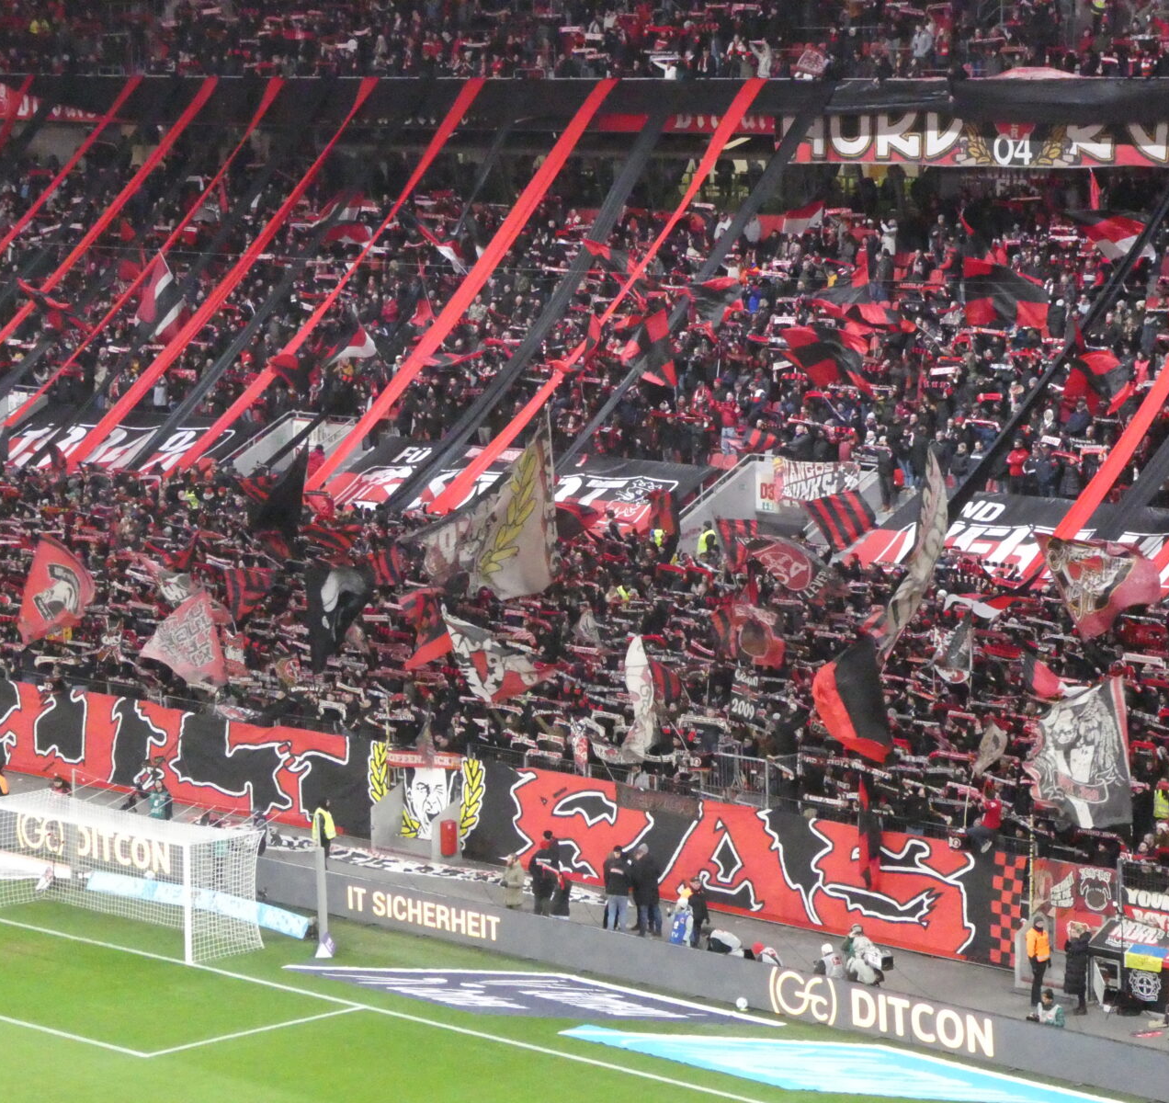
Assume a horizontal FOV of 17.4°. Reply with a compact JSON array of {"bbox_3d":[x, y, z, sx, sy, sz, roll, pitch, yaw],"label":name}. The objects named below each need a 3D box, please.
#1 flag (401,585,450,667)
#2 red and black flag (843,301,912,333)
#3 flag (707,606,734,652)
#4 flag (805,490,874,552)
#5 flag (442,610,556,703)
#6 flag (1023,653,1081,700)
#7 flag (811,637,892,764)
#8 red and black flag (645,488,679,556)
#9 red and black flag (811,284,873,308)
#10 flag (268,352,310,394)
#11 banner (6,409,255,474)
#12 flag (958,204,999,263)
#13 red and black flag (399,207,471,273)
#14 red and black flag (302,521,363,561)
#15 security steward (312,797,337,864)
[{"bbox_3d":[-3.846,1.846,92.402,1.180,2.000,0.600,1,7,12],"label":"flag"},{"bbox_3d":[7.800,-6.253,102.000,1.840,0.830,0.400,2,7,14],"label":"red and black flag"},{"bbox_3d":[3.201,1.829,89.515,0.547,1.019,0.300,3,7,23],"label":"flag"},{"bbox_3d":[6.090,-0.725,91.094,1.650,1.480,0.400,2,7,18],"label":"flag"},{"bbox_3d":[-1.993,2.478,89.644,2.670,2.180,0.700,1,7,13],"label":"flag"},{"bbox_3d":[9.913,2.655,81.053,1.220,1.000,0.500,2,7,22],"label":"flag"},{"bbox_3d":[5.676,3.155,81.075,1.700,2.650,0.600,1,7,13],"label":"flag"},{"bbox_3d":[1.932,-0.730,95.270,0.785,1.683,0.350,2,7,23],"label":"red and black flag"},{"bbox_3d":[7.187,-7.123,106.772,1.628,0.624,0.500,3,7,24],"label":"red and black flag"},{"bbox_3d":[-8.666,-5.233,112.000,1.210,1.210,0.400,2,7,14],"label":"flag"},{"bbox_3d":[-14.135,-3.324,117.411,8.342,0.200,3.921,6,34,44],"label":"banner"},{"bbox_3d":[10.446,-8.418,101.500,1.080,1.450,0.350,1,7,14],"label":"flag"},{"bbox_3d":[-4.434,-9.209,113.500,2.080,2.010,0.400,2,7,14],"label":"red and black flag"},{"bbox_3d":[-6.581,-0.270,100.000,1.590,1.050,0.400,2,7,14],"label":"red and black flag"},{"bbox_3d":[-5.885,6.519,86.960,0.450,1.800,0.520,0,7,7],"label":"security steward"}]

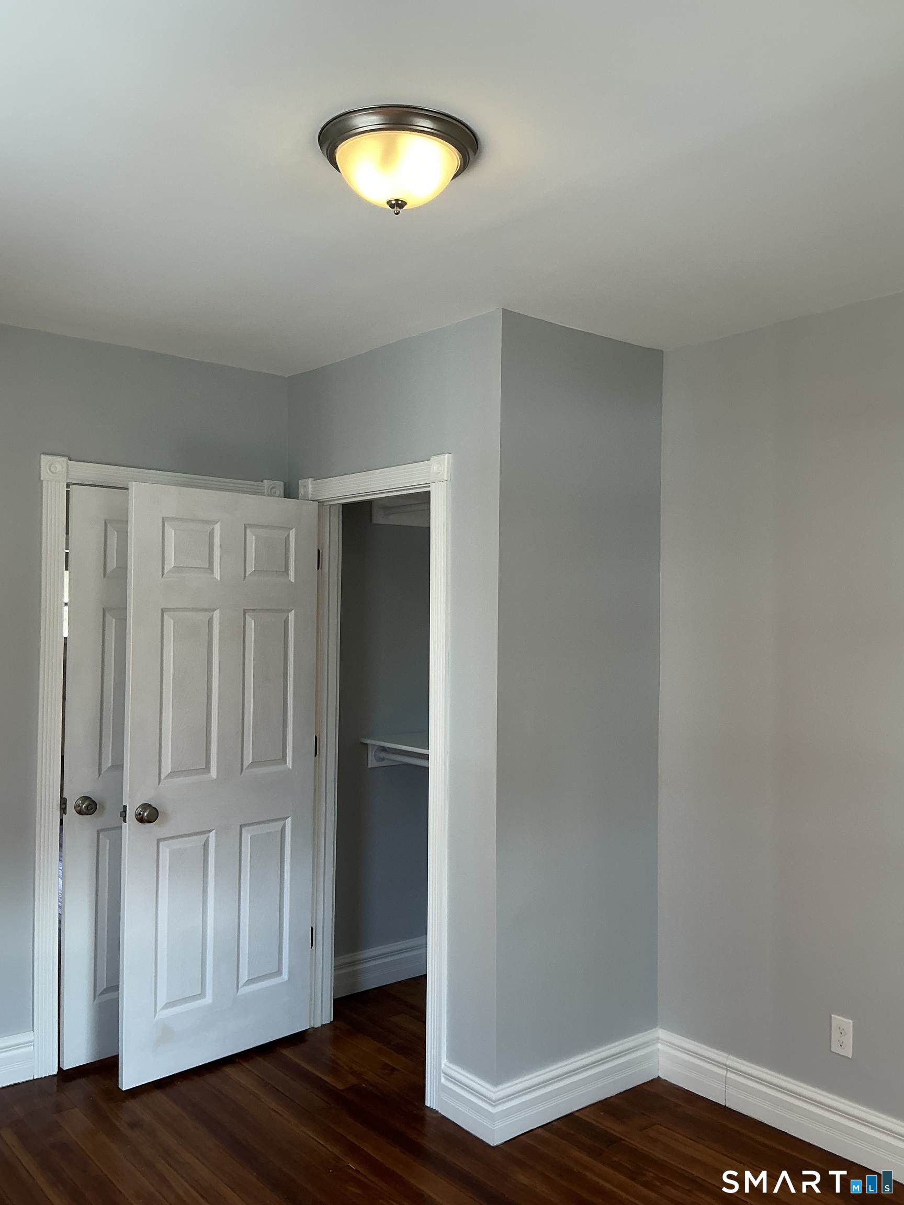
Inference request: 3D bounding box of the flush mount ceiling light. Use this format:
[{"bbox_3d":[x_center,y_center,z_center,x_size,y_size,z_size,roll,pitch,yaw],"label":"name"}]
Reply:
[{"bbox_3d":[-0.111,-0.867,1.996,0.330,0.147,0.330,1,-1,0],"label":"flush mount ceiling light"}]

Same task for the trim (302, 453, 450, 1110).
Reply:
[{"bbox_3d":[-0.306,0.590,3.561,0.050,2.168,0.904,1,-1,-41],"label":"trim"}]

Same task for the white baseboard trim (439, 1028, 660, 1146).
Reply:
[{"bbox_3d":[0.355,1.597,3.338,0.796,0.164,0.253,1,-1,-38],"label":"white baseboard trim"}]

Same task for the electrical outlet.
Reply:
[{"bbox_3d":[1.190,1.325,2.975,0.009,0.114,0.069,1,-1,-41],"label":"electrical outlet"}]

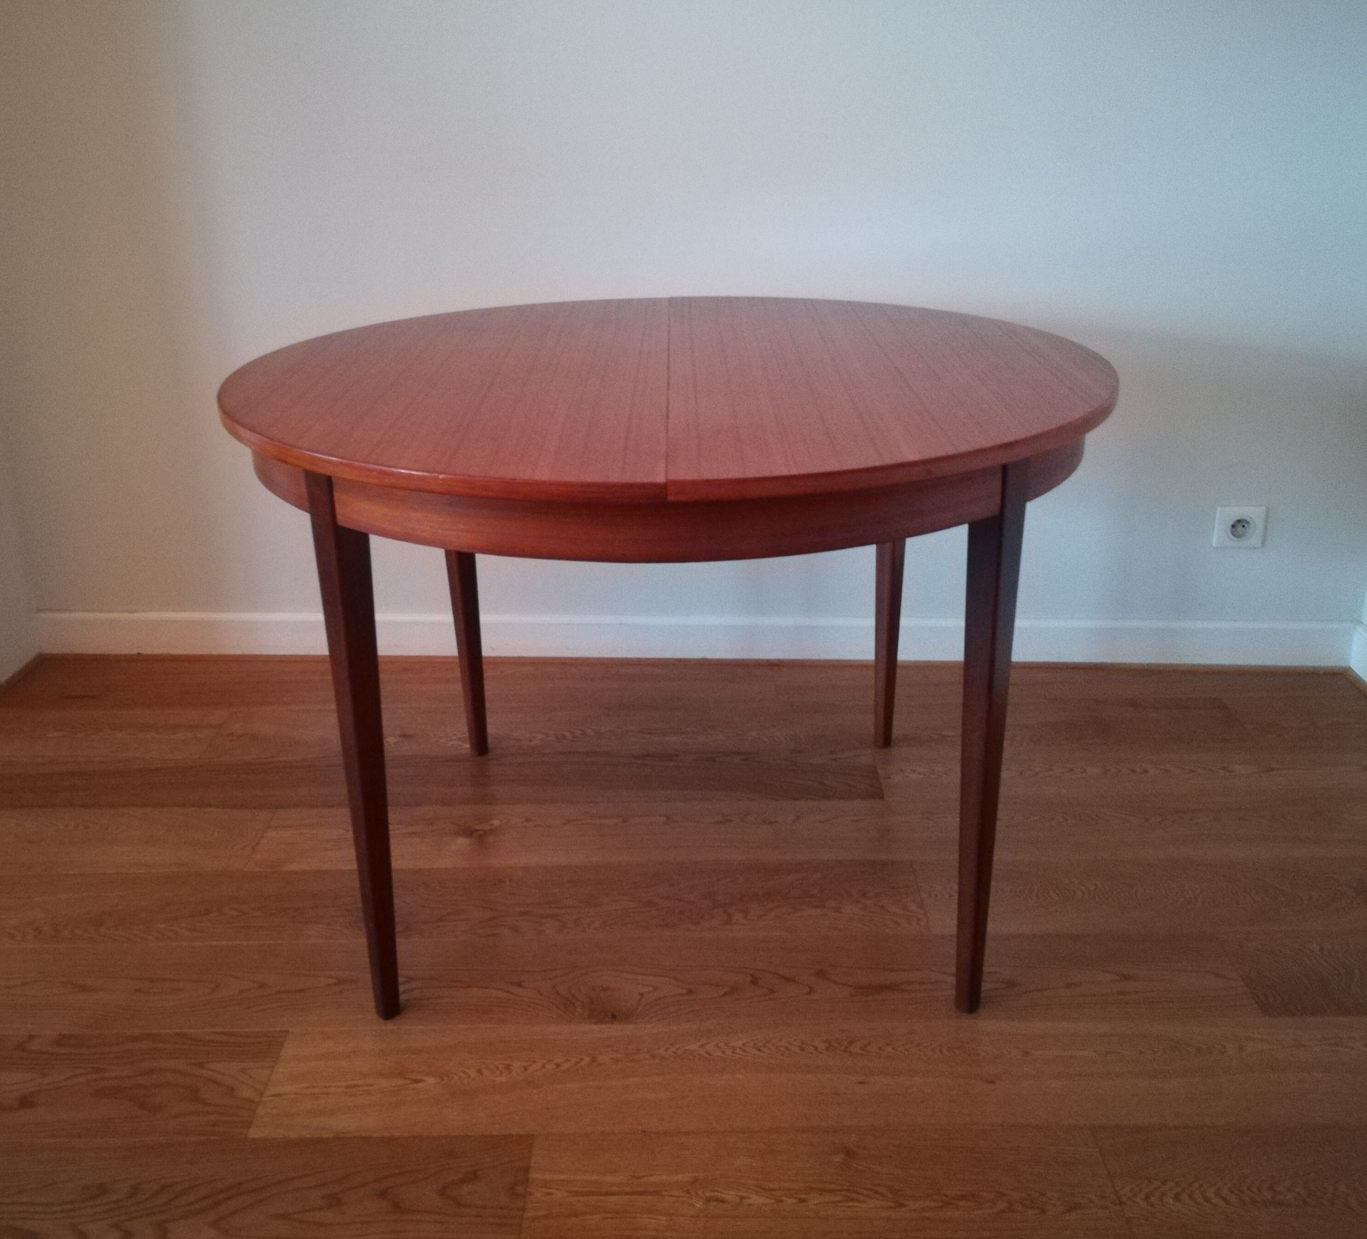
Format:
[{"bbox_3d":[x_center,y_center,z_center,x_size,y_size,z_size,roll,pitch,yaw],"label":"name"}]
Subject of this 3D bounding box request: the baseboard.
[{"bbox_3d":[-0.015,0.038,2.661,2.557,0.092,0.014,0,22,3],"label":"baseboard"}]

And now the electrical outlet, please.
[{"bbox_3d":[1.024,-0.169,2.516,0.087,0.076,0.013,0,22,3],"label":"electrical outlet"}]

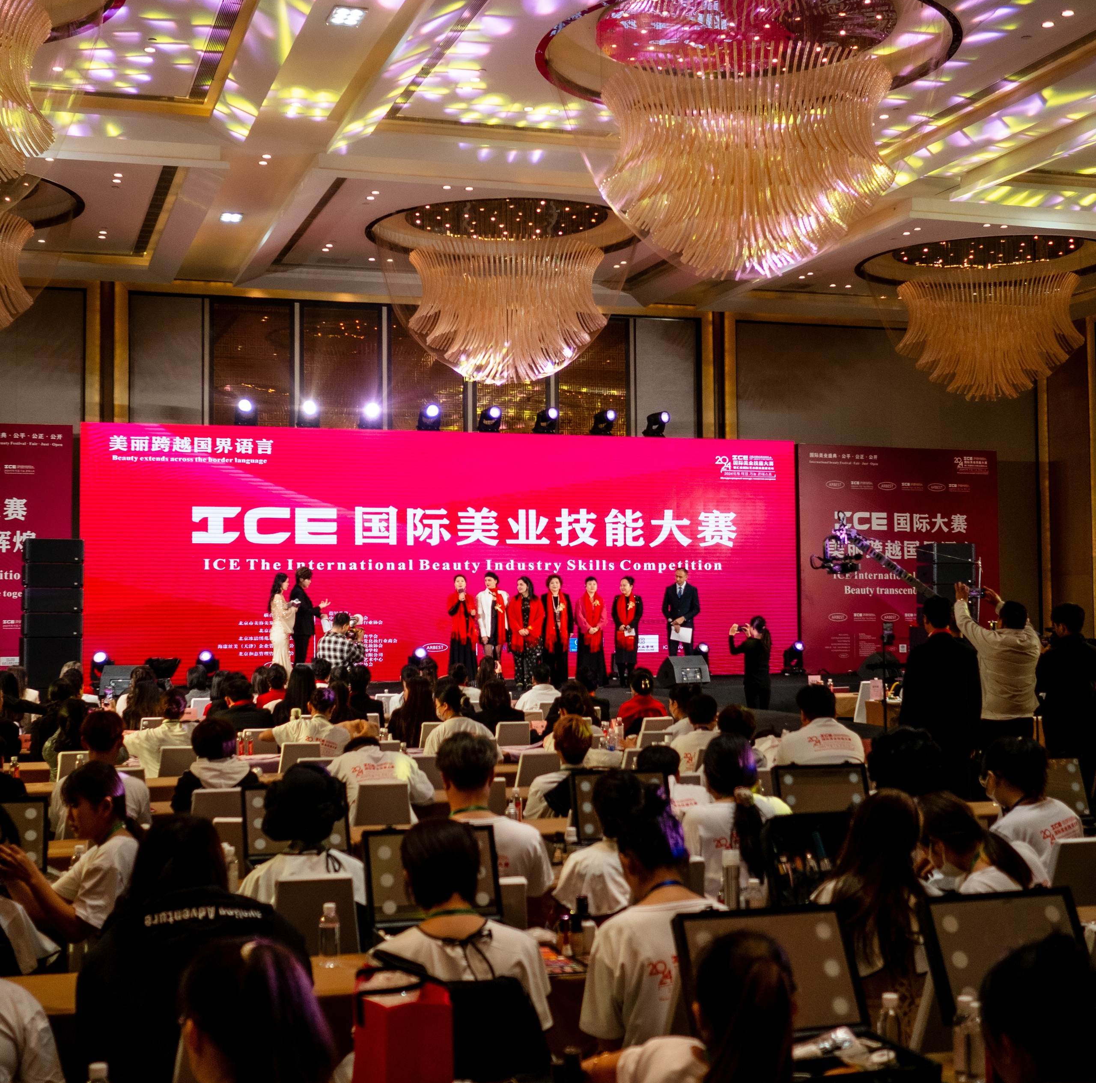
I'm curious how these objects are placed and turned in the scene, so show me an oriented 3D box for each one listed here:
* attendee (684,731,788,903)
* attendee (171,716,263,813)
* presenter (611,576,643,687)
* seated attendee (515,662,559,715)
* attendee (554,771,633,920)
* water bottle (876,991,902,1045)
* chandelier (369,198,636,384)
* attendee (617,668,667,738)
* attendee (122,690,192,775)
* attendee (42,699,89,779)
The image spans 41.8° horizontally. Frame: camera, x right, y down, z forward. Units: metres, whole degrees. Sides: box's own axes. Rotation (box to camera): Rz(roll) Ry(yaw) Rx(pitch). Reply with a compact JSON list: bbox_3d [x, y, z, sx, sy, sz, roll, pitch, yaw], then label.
[{"bbox_3d":[0.718,1.359,5.456,0.480,1.260,0.740,0,-2,-14],"label":"attendee"},{"bbox_3d":[-1.560,1.434,6.688,0.500,1.236,0.720,0,-3,-16],"label":"attendee"},{"bbox_3d":[1.170,1.330,21.167,0.470,1.640,0.340,0,-2,4],"label":"presenter"},{"bbox_3d":[-0.117,1.707,13.116,0.480,1.250,0.750,0,-3,-14],"label":"seated attendee"},{"bbox_3d":[0.136,1.374,5.025,0.500,1.210,0.780,0,-3,-14],"label":"attendee"},{"bbox_3d":[0.741,1.071,3.115,0.060,0.175,0.060,0,-2,0],"label":"water bottle"},{"bbox_3d":[-0.693,-3.457,21.000,3.600,2.350,3.600,0,-2,0],"label":"chandelier"},{"bbox_3d":[0.743,1.628,11.388,0.460,1.242,0.700,0,-3,-14],"label":"attendee"},{"bbox_3d":[-2.450,1.565,9.248,0.520,1.214,0.750,1,-3,-20],"label":"attendee"},{"bbox_3d":[-2.877,1.556,8.867,0.490,1.210,0.750,0,-3,-13],"label":"attendee"}]

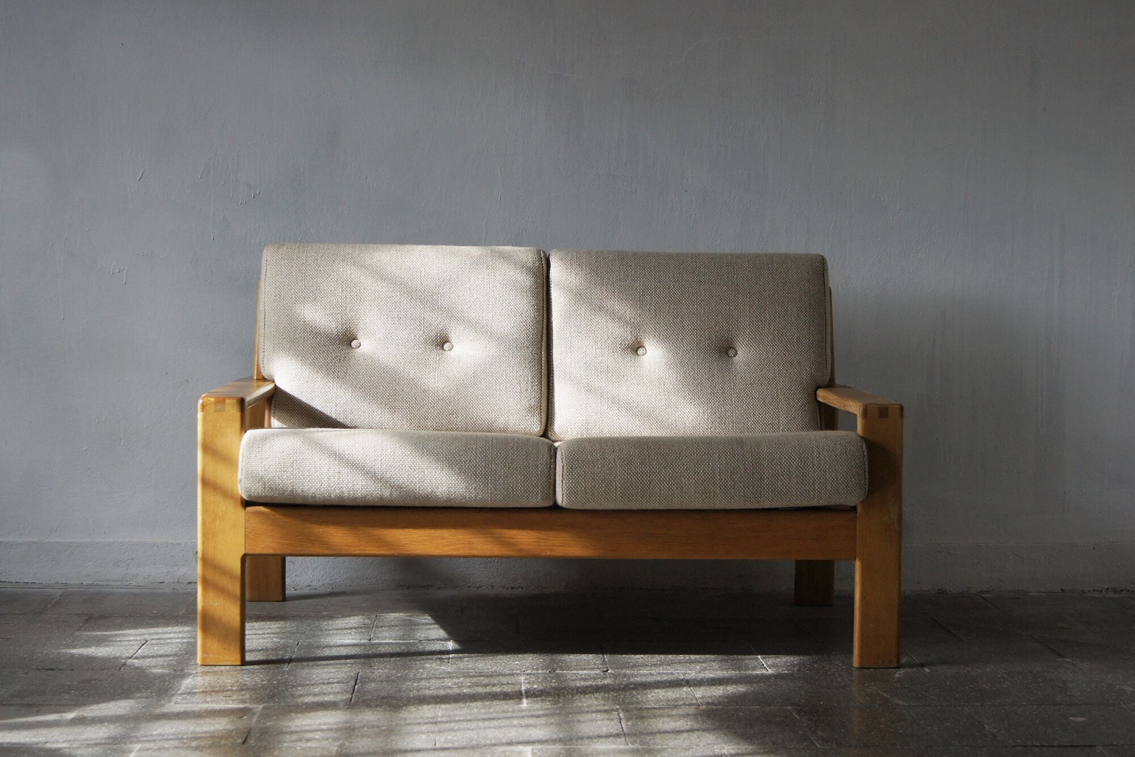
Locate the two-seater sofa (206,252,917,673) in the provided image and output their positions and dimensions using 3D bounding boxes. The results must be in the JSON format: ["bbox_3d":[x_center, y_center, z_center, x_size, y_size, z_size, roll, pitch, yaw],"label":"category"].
[{"bbox_3d":[-0.043,0.126,4.067,1.355,0.822,0.900,1,2,-2],"label":"two-seater sofa"}]

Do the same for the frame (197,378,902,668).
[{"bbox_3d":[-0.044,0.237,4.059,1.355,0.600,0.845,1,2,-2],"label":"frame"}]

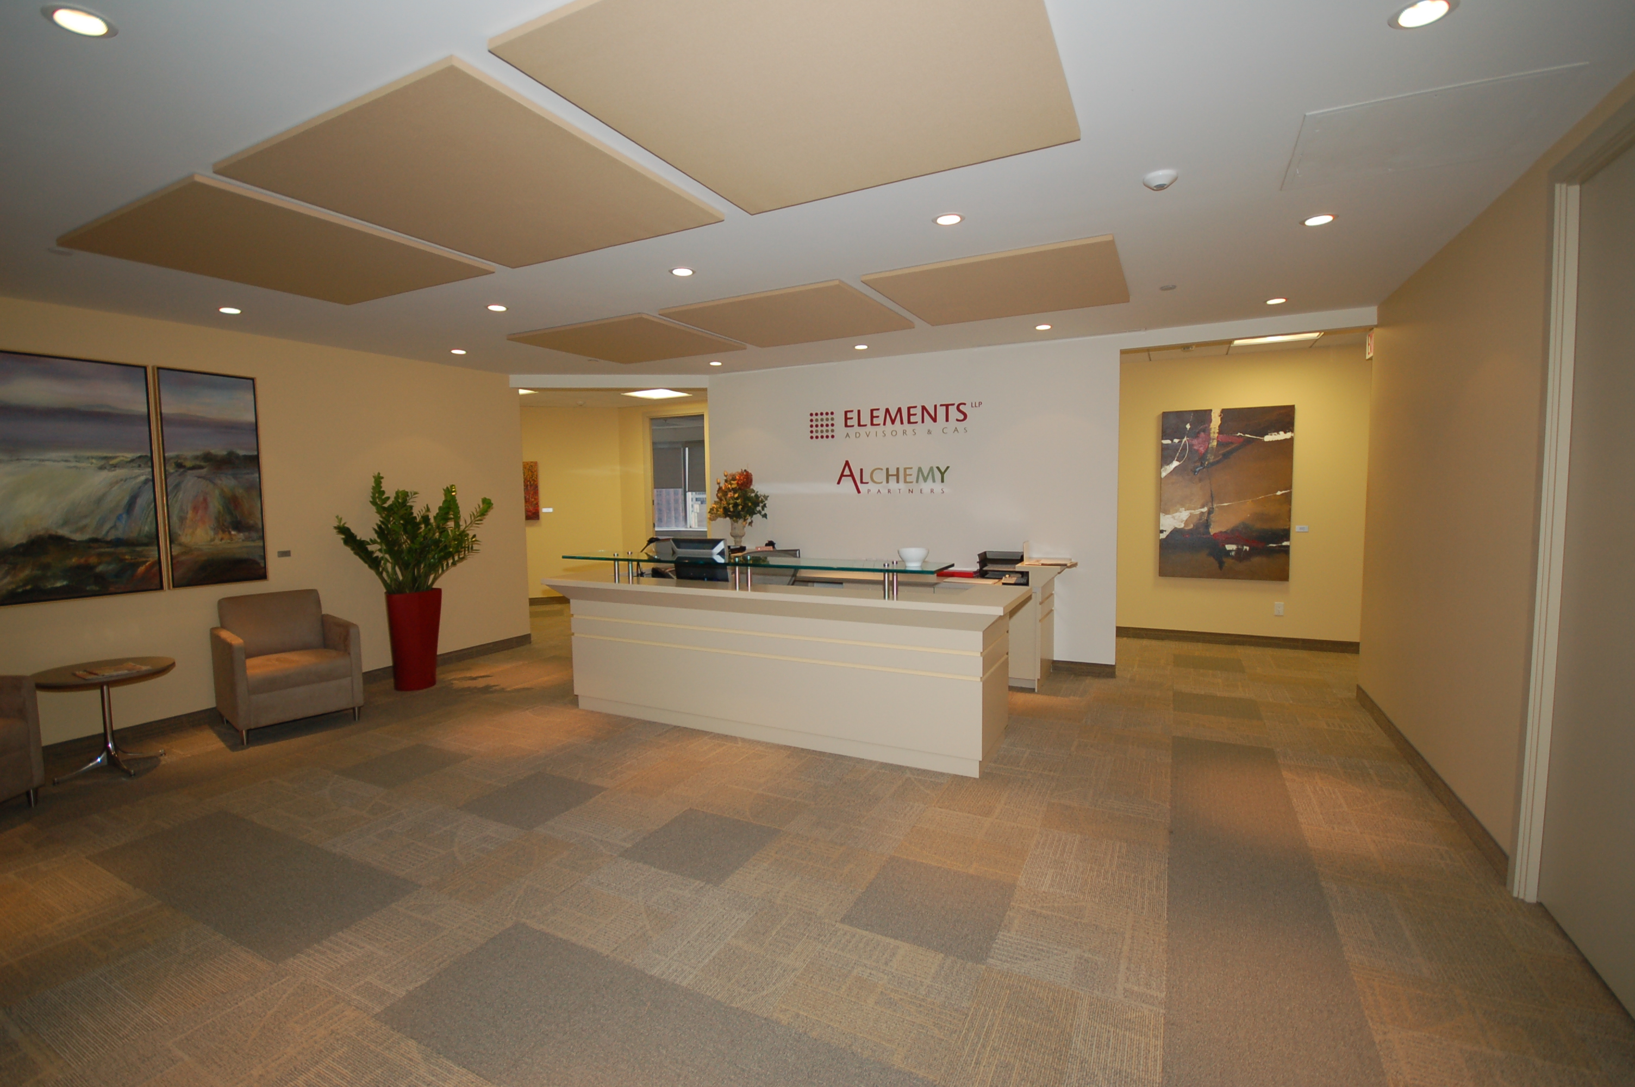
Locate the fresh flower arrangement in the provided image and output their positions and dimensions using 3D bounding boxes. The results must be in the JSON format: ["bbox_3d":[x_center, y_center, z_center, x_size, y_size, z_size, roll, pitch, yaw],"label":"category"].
[{"bbox_3d":[-0.727,-0.425,6.200,0.480,0.510,0.450,-1,5,0],"label":"fresh flower arrangement"}]

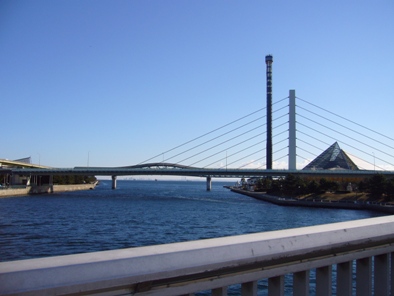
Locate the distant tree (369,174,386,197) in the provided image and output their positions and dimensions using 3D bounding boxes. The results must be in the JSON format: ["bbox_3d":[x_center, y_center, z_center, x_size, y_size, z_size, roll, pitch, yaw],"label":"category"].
[{"bbox_3d":[43.053,8.952,95.220,4.290,5.230,4.290,-1,-5,24],"label":"distant tree"}]

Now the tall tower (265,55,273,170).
[{"bbox_3d":[59.559,-24.181,329.558,6.000,108.280,6.000,0,-5,10],"label":"tall tower"}]

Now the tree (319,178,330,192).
[{"bbox_3d":[41.613,12.294,130.196,3.910,4.650,3.910,-1,-5,18],"label":"tree"}]

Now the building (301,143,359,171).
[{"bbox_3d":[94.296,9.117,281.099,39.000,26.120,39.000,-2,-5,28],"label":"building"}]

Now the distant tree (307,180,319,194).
[{"bbox_3d":[34.798,11.906,120.177,3.610,4.200,3.610,-1,-5,16],"label":"distant tree"}]

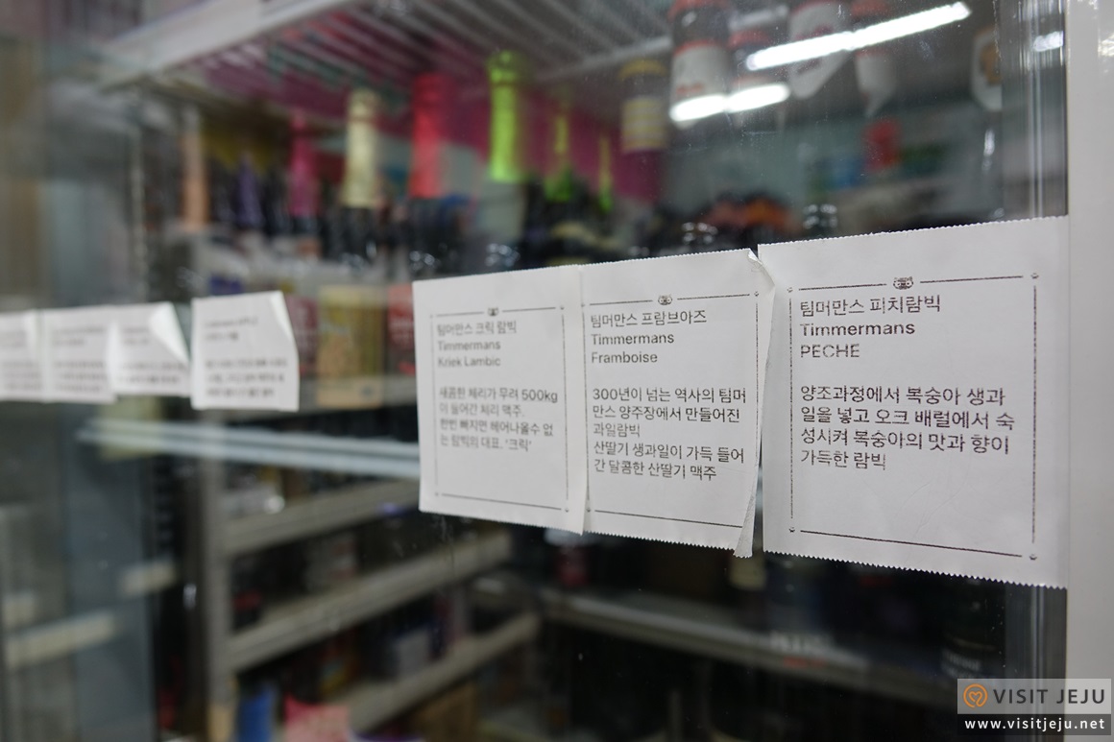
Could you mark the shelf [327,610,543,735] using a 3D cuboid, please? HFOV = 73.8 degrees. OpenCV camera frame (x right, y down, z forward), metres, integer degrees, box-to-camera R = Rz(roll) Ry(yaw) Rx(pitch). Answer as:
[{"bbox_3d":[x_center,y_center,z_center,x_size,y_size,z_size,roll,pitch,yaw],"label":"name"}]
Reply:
[{"bbox_3d":[-0.491,0.819,2.023,0.350,0.070,1.000,0,2,32],"label":"shelf"}]

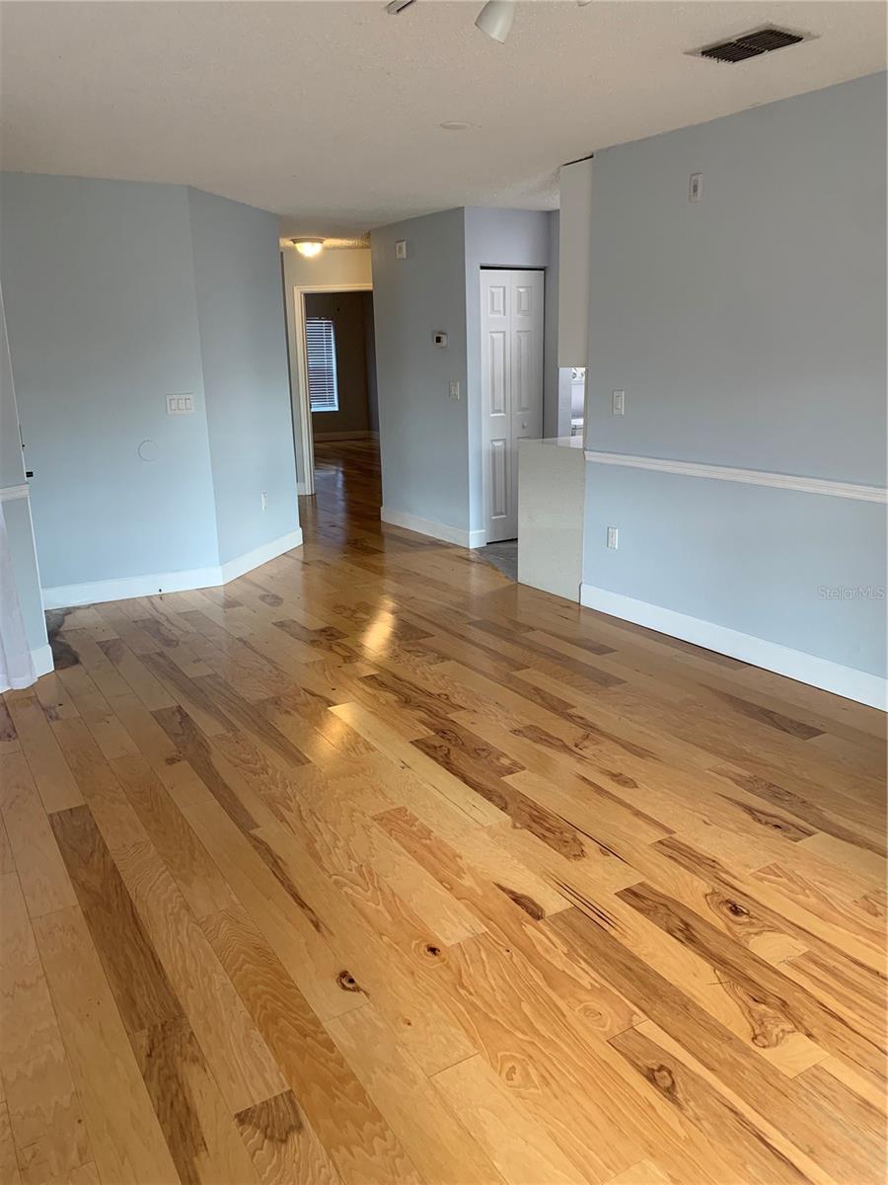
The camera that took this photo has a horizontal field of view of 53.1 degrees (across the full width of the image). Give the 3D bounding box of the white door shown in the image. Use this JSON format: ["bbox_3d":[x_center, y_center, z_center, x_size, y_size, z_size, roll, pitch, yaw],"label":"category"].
[{"bbox_3d":[0.511,-1.408,6.859,0.605,2.060,0.100,-11,18,-31],"label":"white door"}]

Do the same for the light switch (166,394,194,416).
[{"bbox_3d":[-1.639,-1.170,5.538,0.163,0.118,0.012,-9,18,-28],"label":"light switch"}]

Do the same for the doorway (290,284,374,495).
[{"bbox_3d":[-1.105,-2.130,9.454,0.970,2.100,0.130,-11,18,-31],"label":"doorway"}]

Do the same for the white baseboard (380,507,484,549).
[{"bbox_3d":[-0.115,-0.564,7.447,0.150,0.130,1.421,-11,18,-31],"label":"white baseboard"}]

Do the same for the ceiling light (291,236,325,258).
[{"bbox_3d":[-1.229,-3.108,8.057,0.325,0.145,0.325,-11,18,-31],"label":"ceiling light"}]

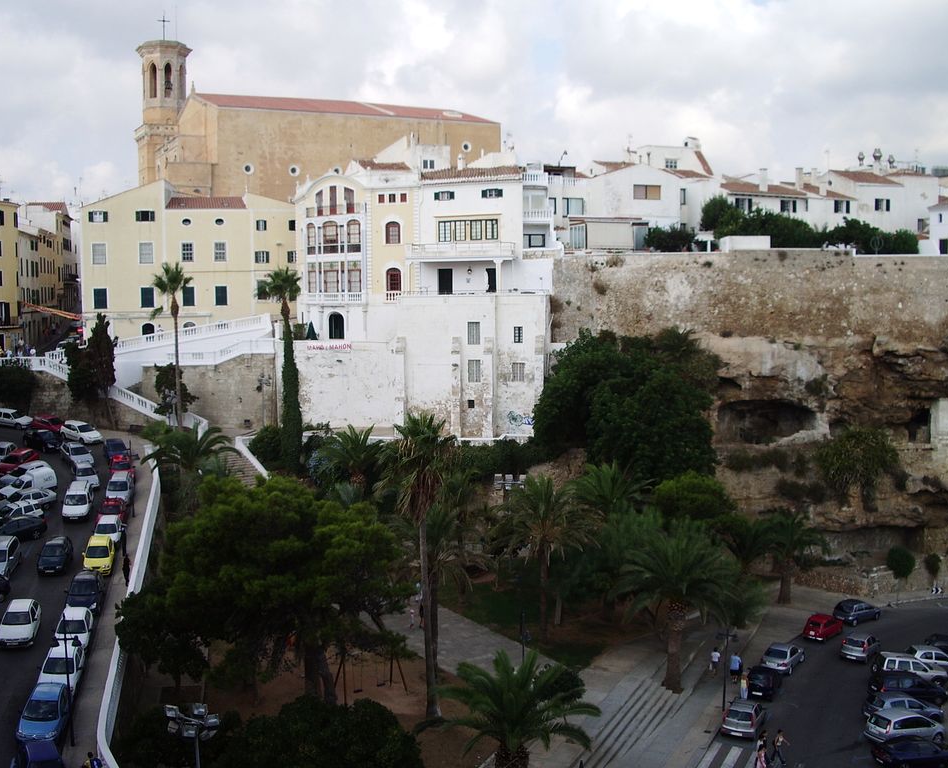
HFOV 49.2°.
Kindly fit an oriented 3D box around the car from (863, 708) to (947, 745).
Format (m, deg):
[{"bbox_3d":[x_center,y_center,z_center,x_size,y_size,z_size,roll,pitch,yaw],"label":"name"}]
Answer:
[{"bbox_3d":[23.220,18.390,55.530,4.200,1.540,1.760,0,4,-22],"label":"car"}]

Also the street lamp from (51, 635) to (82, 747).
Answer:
[{"bbox_3d":[-16.762,12.470,42.767,1.300,5.150,0.420,-2,5,-12],"label":"street lamp"}]

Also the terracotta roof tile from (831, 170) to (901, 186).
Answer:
[{"bbox_3d":[43.590,-22.820,115.000,6.400,1.800,4.300,-2,5,-17],"label":"terracotta roof tile"}]

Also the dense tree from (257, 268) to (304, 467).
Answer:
[{"bbox_3d":[-16.290,-1.256,89.193,4.000,17.600,4.000,-1,5,0],"label":"dense tree"}]

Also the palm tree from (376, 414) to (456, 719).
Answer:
[{"bbox_3d":[-2.830,9.330,52.940,3.900,15.930,3.900,-1,5,0],"label":"palm tree"}]

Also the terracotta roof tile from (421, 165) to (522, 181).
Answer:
[{"bbox_3d":[-0.230,-19.770,97.000,9.600,1.500,3.400,2,5,24],"label":"terracotta roof tile"}]

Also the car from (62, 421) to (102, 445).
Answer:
[{"bbox_3d":[-34.130,4.201,89.812,4.100,1.430,1.700,8,11,36],"label":"car"}]

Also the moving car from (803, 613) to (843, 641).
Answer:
[{"bbox_3d":[24.088,16.607,71.192,1.560,1.420,3.600,4,7,43],"label":"moving car"}]

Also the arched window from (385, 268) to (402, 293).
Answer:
[{"bbox_3d":[-7.503,-9.600,96.500,1.600,2.400,0.300,1,6,20],"label":"arched window"}]

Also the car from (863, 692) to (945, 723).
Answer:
[{"bbox_3d":[22.749,17.111,54.807,4.100,1.460,1.740,-2,5,-13],"label":"car"}]

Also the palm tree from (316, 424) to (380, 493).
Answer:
[{"bbox_3d":[-10.109,6.275,84.228,5.300,6.000,5.300,-1,5,0],"label":"palm tree"}]

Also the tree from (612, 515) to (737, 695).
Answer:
[{"bbox_3d":[11.368,12.584,58.267,6.900,9.600,6.900,-1,5,0],"label":"tree"}]

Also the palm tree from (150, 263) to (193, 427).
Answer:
[{"bbox_3d":[-29.120,-3.570,100.020,4.000,16.240,4.000,-1,5,0],"label":"palm tree"}]

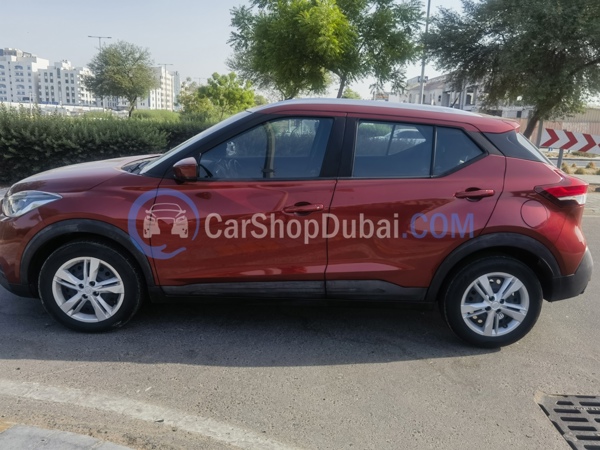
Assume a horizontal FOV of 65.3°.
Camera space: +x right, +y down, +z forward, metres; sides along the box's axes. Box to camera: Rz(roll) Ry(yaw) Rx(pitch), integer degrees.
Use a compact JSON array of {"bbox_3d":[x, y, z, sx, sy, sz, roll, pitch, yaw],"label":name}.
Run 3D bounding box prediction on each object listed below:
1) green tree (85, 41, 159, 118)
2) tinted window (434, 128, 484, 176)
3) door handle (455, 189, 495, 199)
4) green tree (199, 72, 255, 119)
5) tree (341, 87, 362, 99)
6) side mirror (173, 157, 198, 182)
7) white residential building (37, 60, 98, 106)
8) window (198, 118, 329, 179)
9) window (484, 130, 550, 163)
[{"bbox_3d":[-15.407,-12.275,40.422,6.400,6.900,6.400,-2,14,-20],"label":"green tree"},{"bbox_3d":[1.001,-0.448,2.939,0.320,0.320,0.040,2,-4,-1],"label":"tinted window"},{"bbox_3d":[1.074,-0.185,2.863,0.235,0.056,0.060,2,13,-1],"label":"door handle"},{"bbox_3d":[-4.214,-6.959,27.173,3.360,3.620,3.360,0,13,-9],"label":"green tree"},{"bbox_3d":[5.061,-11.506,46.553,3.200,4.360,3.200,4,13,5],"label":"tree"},{"bbox_3d":[-0.674,-0.329,2.775,0.120,0.150,0.200,2,13,-1],"label":"side mirror"},{"bbox_3d":[-110.059,-65.673,223.018,19.200,18.700,22.000,3,13,0],"label":"white residential building"},{"bbox_3d":[-0.204,-0.480,2.920,0.810,0.410,0.050,2,-4,-1],"label":"window"},{"bbox_3d":[1.387,-0.500,2.998,0.440,0.210,0.080,3,-4,-8],"label":"window"}]

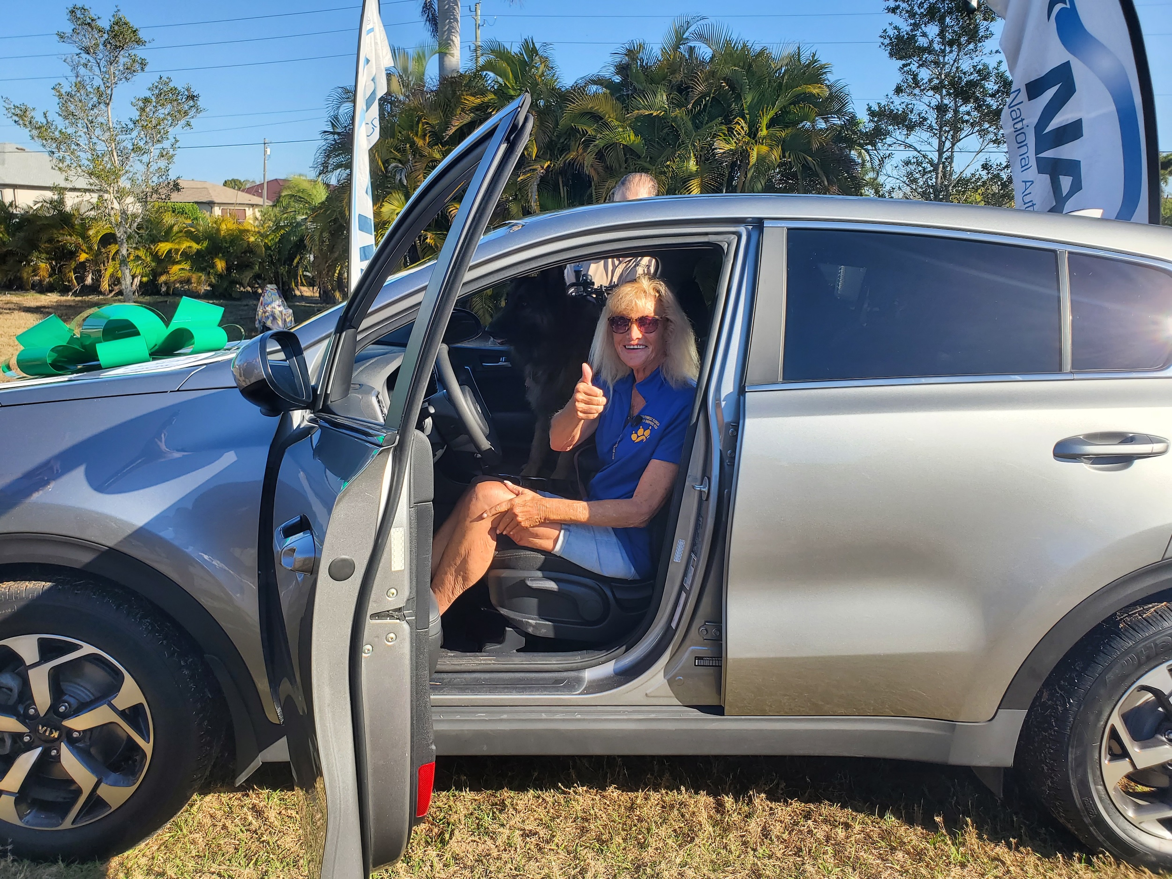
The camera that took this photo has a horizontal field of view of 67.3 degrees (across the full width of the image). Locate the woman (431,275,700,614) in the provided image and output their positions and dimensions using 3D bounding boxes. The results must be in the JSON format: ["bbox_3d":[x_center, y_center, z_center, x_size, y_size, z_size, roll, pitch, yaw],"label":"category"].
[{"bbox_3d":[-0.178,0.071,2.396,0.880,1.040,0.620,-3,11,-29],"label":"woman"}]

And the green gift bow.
[{"bbox_3d":[-1.347,-0.301,2.610,0.620,0.220,0.610,-3,10,-2],"label":"green gift bow"}]

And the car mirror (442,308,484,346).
[{"bbox_3d":[-0.522,-0.469,3.675,0.150,0.165,0.240,5,10,14],"label":"car mirror"}]

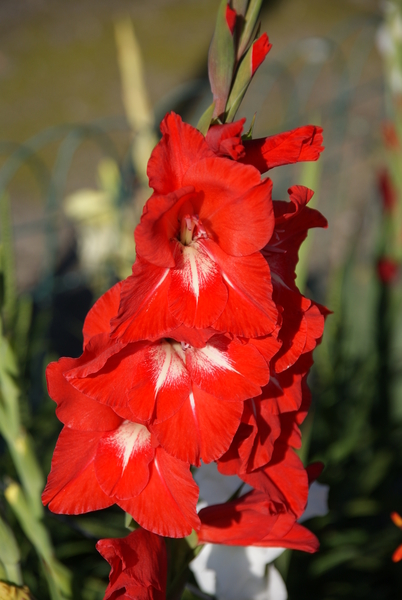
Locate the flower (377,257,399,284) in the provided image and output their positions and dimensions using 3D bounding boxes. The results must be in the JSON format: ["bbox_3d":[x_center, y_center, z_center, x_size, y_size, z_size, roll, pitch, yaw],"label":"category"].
[{"bbox_3d":[0.161,-0.025,2.600,0.019,0.025,0.020,1,11,6],"label":"flower"}]

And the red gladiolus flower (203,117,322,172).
[{"bbox_3d":[0.032,-0.079,1.530,0.058,0.027,0.032,5,12,23],"label":"red gladiolus flower"}]

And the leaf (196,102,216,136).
[{"bbox_3d":[0.003,-0.091,1.530,0.010,0.019,0.007,5,12,24],"label":"leaf"}]

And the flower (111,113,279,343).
[{"bbox_3d":[-0.003,-0.036,1.500,0.084,0.112,0.065,0,11,-2],"label":"flower"}]

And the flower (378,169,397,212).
[{"bbox_3d":[0.161,-0.095,2.600,0.016,0.038,0.018,-2,11,-11],"label":"flower"}]

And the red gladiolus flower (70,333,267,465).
[{"bbox_3d":[-0.016,0.046,1.490,0.103,0.078,0.065,1,11,5],"label":"red gladiolus flower"}]

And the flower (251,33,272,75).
[{"bbox_3d":[0.031,-0.126,1.530,0.012,0.021,0.012,2,13,-32],"label":"flower"}]

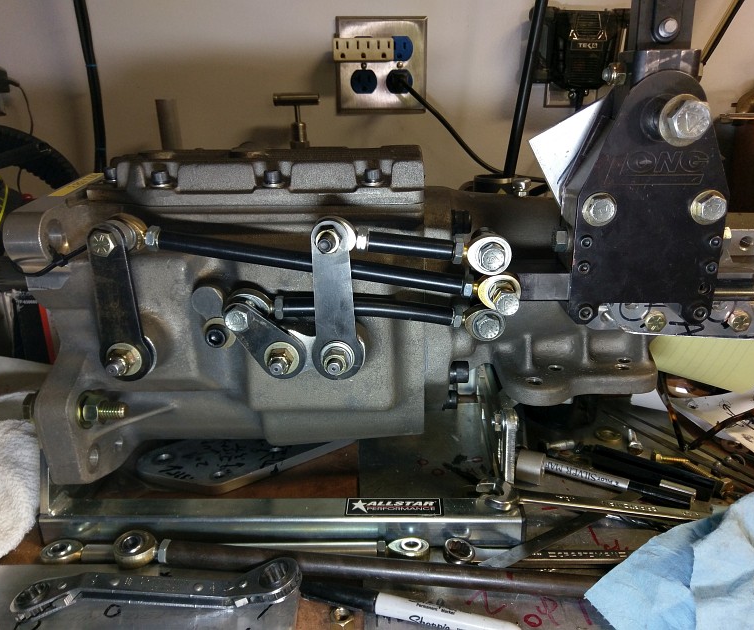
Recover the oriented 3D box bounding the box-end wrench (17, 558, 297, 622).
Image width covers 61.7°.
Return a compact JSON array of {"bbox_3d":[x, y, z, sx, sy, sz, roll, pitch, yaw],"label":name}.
[{"bbox_3d":[-0.140,0.174,0.398,0.173,0.026,0.029,-5,17,2],"label":"box-end wrench"}]

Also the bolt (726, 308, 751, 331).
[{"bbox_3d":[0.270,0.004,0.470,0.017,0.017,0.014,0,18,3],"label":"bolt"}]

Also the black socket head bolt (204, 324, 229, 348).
[{"bbox_3d":[-0.108,0.014,0.422,0.015,0.015,0.012,1,17,3],"label":"black socket head bolt"}]

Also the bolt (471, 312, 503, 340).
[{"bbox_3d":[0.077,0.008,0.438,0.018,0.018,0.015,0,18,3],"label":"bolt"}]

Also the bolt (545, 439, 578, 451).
[{"bbox_3d":[0.173,0.121,0.591,0.030,0.009,0.009,-4,17,-12],"label":"bolt"}]

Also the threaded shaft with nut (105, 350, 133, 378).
[{"bbox_3d":[-0.176,0.034,0.432,0.017,0.017,0.018,0,18,3],"label":"threaded shaft with nut"}]

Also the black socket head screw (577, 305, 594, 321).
[{"bbox_3d":[0.132,-0.002,0.398,0.009,0.009,0.007,1,17,3],"label":"black socket head screw"}]

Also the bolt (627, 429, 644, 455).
[{"bbox_3d":[0.245,0.119,0.601,0.013,0.013,0.042,4,15,14],"label":"bolt"}]

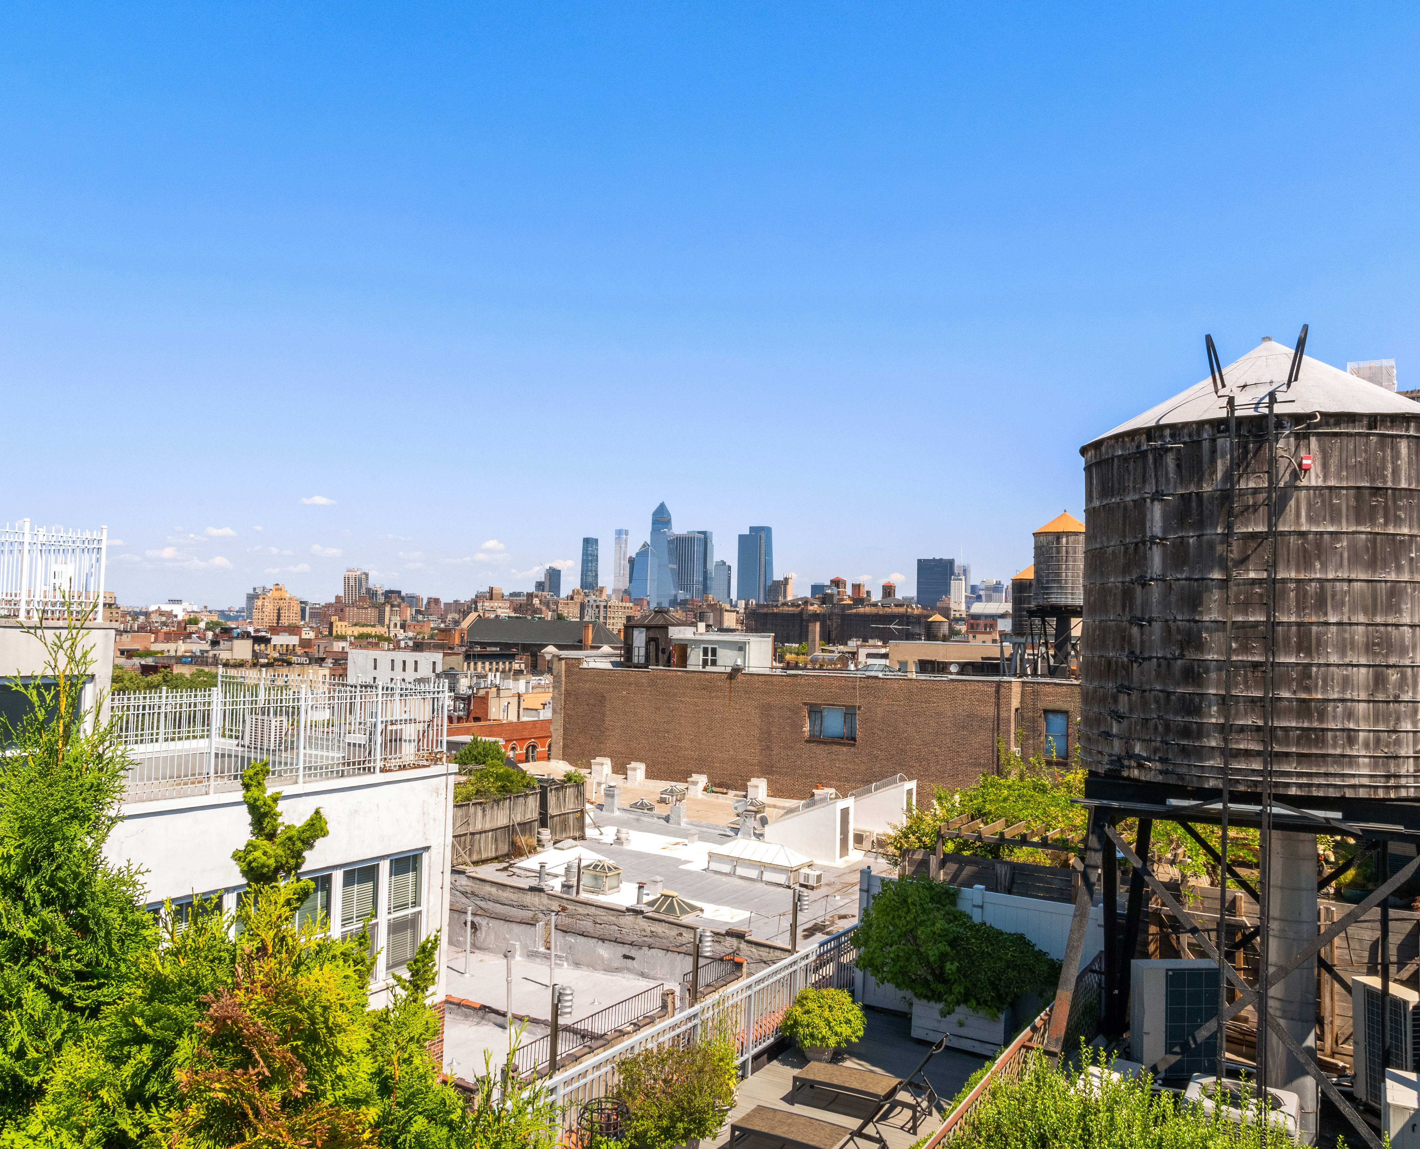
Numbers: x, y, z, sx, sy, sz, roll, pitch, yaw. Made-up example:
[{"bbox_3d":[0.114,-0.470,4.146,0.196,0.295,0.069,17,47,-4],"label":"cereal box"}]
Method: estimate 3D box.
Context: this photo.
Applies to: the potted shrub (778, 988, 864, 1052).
[{"bbox_3d":[1.387,5.611,14.350,1.030,0.840,1.030,1,-3,0],"label":"potted shrub"}]

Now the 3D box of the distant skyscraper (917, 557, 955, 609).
[{"bbox_3d":[575.238,71.408,2939.775,88.000,226.000,45.000,0,-3,25],"label":"distant skyscraper"}]

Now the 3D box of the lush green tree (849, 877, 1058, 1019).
[{"bbox_3d":[3.215,4.937,15.200,2.800,1.600,1.500,0,-3,31],"label":"lush green tree"}]

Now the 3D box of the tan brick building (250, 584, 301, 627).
[{"bbox_3d":[-357.337,37.270,943.659,37.000,58.000,32.000,3,-3,-22],"label":"tan brick building"}]

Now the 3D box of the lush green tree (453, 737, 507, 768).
[{"bbox_3d":[-10.590,8.265,53.000,2.400,1.800,2.300,1,-3,0],"label":"lush green tree"}]

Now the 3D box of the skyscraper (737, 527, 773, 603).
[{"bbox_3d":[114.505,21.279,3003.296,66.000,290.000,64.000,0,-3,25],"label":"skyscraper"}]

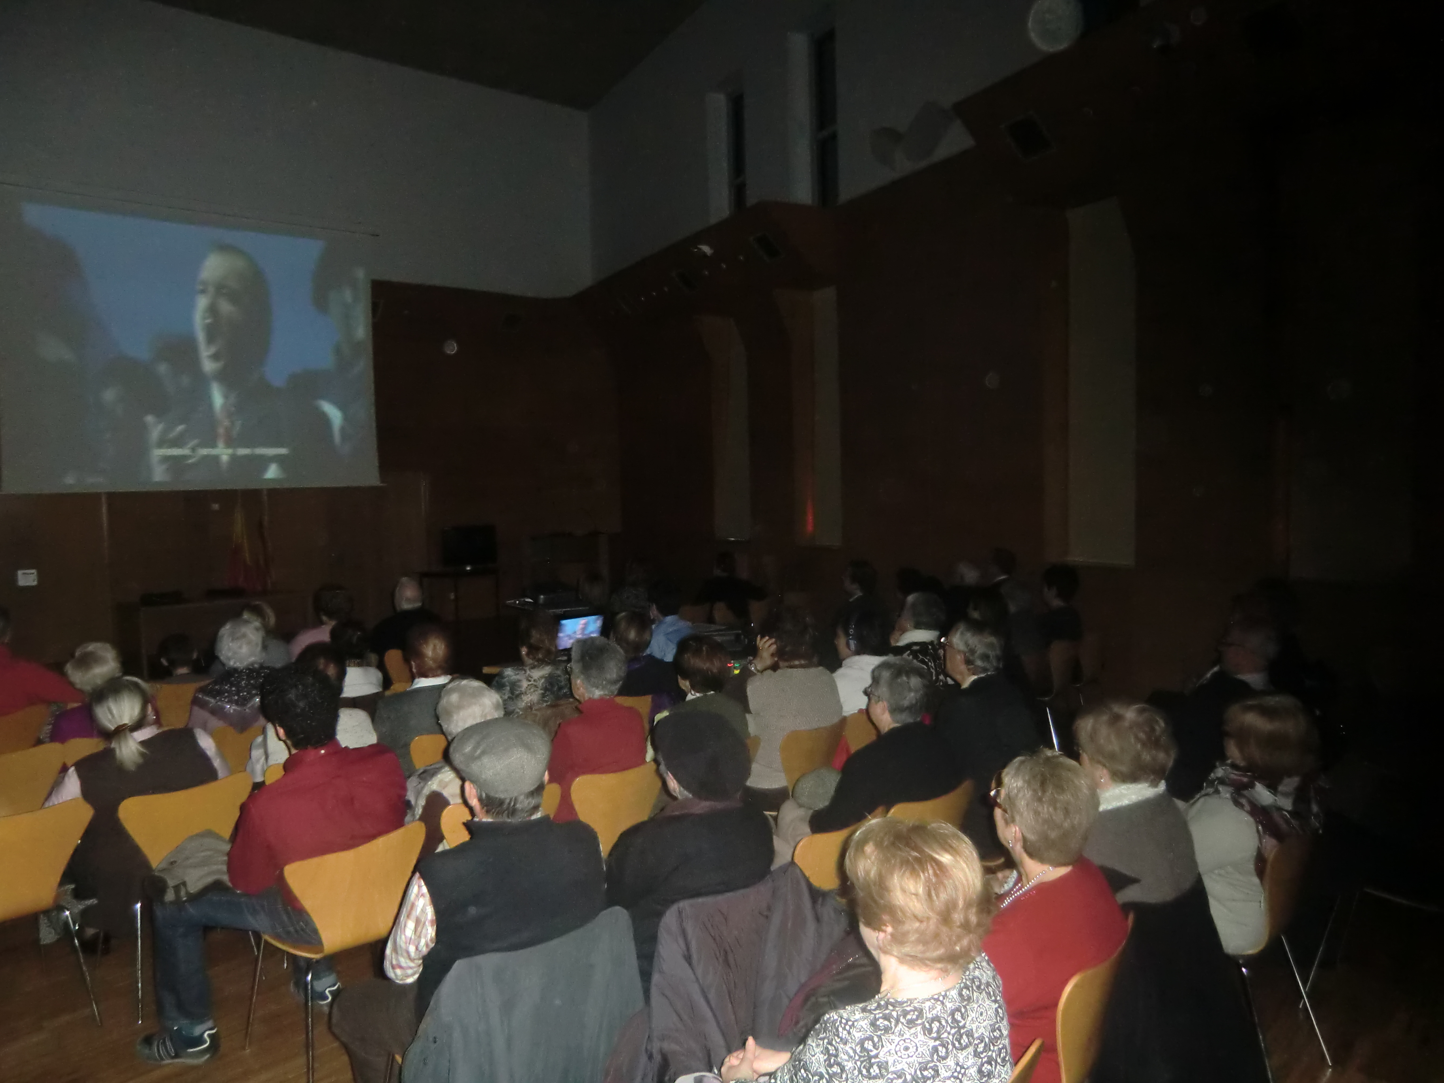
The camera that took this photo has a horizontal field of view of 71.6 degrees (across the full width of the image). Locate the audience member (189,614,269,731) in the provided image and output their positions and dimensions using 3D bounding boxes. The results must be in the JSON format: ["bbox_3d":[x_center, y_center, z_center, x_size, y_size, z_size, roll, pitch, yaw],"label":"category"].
[{"bbox_3d":[-2.402,0.986,4.962,0.520,1.260,0.800,-4,4,-36],"label":"audience member"}]

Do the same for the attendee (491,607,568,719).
[{"bbox_3d":[-1.052,0.950,5.190,0.500,1.240,0.800,-4,4,-38],"label":"attendee"}]

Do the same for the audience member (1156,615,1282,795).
[{"bbox_3d":[1.971,0.922,4.253,0.800,1.250,0.520,2,4,44],"label":"audience member"}]

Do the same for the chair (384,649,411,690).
[{"bbox_3d":[-2.099,1.074,6.713,0.473,0.762,0.511,-3,4,-35],"label":"chair"}]

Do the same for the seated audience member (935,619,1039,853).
[{"bbox_3d":[0.826,0.921,3.926,0.511,1.264,0.743,-4,4,-42],"label":"seated audience member"}]

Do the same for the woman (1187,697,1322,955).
[{"bbox_3d":[1.374,1.007,3.133,0.521,1.148,0.743,-4,4,-43],"label":"woman"}]

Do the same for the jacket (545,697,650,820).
[{"bbox_3d":[-0.456,0.856,3.710,0.425,0.579,0.290,-3,4,-35],"label":"jacket"}]

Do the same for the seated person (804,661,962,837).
[{"bbox_3d":[0.415,0.984,3.533,0.550,1.206,0.743,-4,4,-42],"label":"seated person"}]

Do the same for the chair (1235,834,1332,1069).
[{"bbox_3d":[1.514,1.208,3.036,0.473,0.762,0.511,-4,4,-43],"label":"chair"}]

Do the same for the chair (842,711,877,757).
[{"bbox_3d":[0.607,1.151,4.878,0.480,0.790,0.520,-4,4,-41],"label":"chair"}]

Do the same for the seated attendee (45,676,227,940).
[{"bbox_3d":[-2.129,1.039,3.703,0.579,1.168,0.743,-4,4,-37],"label":"seated attendee"}]

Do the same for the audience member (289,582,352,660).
[{"bbox_3d":[-2.445,0.894,6.184,0.480,1.310,0.780,-4,4,-36],"label":"audience member"}]

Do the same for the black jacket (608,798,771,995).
[{"bbox_3d":[-0.066,0.933,2.532,0.454,0.598,0.328,-4,4,-37],"label":"black jacket"}]

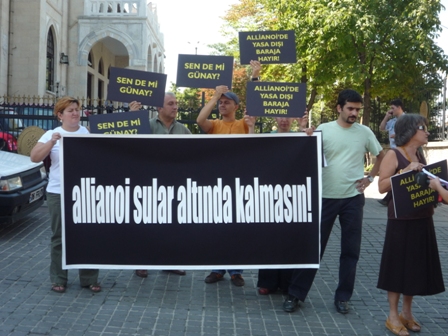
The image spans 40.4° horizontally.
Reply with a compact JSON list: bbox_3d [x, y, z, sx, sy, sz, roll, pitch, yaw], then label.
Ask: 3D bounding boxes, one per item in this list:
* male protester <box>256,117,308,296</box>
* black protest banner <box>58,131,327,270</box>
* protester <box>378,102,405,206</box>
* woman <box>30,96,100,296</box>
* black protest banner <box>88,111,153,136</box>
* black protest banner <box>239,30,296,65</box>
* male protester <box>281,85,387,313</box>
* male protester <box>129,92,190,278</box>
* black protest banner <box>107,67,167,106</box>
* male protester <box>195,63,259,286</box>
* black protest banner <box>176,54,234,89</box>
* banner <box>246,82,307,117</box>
[{"bbox_3d":[0.472,0.244,5.176,0.530,1.620,0.420,1,5,0],"label":"male protester"},{"bbox_3d":[-0.254,0.261,4.730,2.030,1.070,0.030,0,4,2],"label":"black protest banner"},{"bbox_3d":[2.828,-0.277,10.238,0.420,1.742,0.460,-2,6,-25],"label":"protester"},{"bbox_3d":[-1.351,0.220,5.186,0.538,1.631,0.400,-1,6,-14],"label":"woman"},{"bbox_3d":[-0.841,-0.304,4.940,0.487,0.282,0.020,-5,4,0],"label":"black protest banner"},{"bbox_3d":[0.383,-1.048,5.300,0.487,0.282,0.020,-2,4,0],"label":"black protest banner"},{"bbox_3d":[0.844,0.248,4.729,0.688,1.704,0.450,0,5,-7],"label":"male protester"},{"bbox_3d":[-0.599,0.151,5.653,0.503,1.693,0.420,-1,6,-17],"label":"male protester"},{"bbox_3d":[-0.749,-0.697,5.270,0.487,0.282,0.020,7,4,0],"label":"black protest banner"},{"bbox_3d":[0.022,0.050,5.407,0.523,1.953,0.450,1,6,9],"label":"male protester"},{"bbox_3d":[-0.161,-0.833,5.270,0.487,0.282,0.020,3,4,0],"label":"black protest banner"},{"bbox_3d":[0.432,-0.562,5.030,0.487,0.282,0.020,1,4,0],"label":"banner"}]

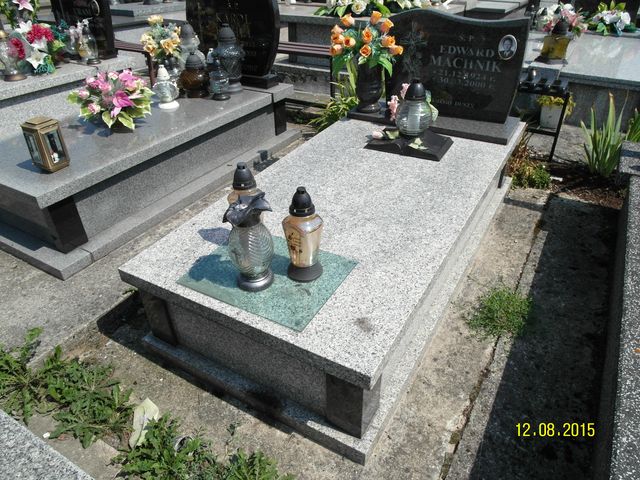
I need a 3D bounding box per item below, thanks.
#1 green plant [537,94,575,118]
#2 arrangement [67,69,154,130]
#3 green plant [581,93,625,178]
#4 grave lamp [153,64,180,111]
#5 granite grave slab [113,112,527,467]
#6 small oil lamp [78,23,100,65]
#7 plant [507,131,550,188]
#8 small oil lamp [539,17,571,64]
[{"bbox_3d":[1.699,-0.963,3.201,0.250,0.160,0.200,17,39,26],"label":"green plant"},{"bbox_3d":[-1.263,-0.860,2.739,0.485,0.327,0.455,16,37,27],"label":"arrangement"},{"bbox_3d":[1.832,-0.682,2.867,0.280,0.520,0.260,17,39,26],"label":"green plant"},{"bbox_3d":[-1.085,-1.068,3.068,0.163,0.282,0.163,16,37,27],"label":"grave lamp"},{"bbox_3d":[0.241,-0.116,2.171,0.990,0.406,2.029,17,39,27],"label":"granite grave slab"},{"bbox_3d":[-1.893,-1.602,3.582,0.139,0.287,0.139,16,37,27],"label":"small oil lamp"},{"bbox_3d":[1.302,-0.504,2.757,0.257,0.287,0.277,16,37,27],"label":"plant"},{"bbox_3d":[1.908,-1.612,3.573,0.188,0.327,0.188,16,37,27],"label":"small oil lamp"}]

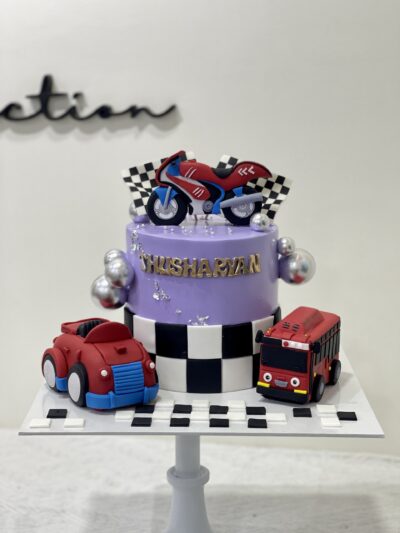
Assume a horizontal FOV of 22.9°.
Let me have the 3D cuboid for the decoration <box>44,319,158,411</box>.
[{"bbox_3d":[-0.095,0.086,0.928,0.072,0.068,0.109,-5,12,-28],"label":"decoration"}]

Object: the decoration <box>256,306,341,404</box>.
[{"bbox_3d":[0.100,0.085,0.958,0.055,0.062,0.110,5,11,23],"label":"decoration"}]

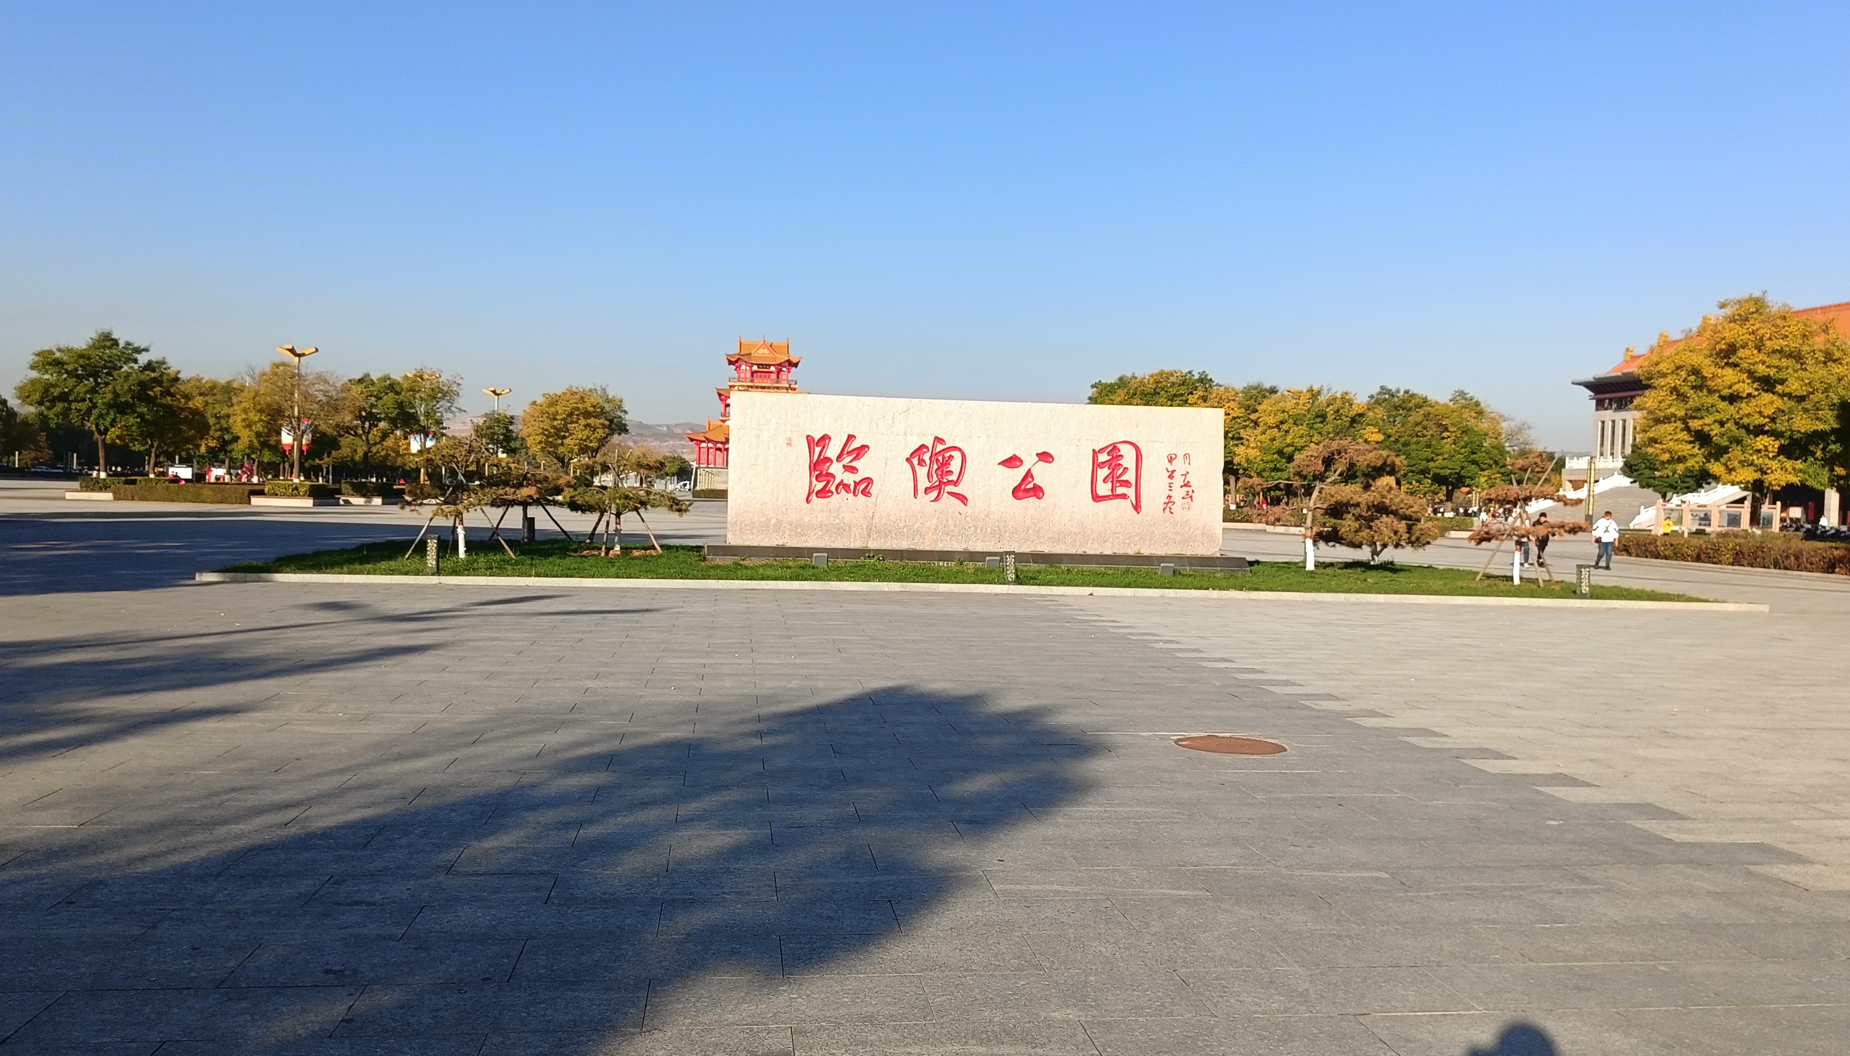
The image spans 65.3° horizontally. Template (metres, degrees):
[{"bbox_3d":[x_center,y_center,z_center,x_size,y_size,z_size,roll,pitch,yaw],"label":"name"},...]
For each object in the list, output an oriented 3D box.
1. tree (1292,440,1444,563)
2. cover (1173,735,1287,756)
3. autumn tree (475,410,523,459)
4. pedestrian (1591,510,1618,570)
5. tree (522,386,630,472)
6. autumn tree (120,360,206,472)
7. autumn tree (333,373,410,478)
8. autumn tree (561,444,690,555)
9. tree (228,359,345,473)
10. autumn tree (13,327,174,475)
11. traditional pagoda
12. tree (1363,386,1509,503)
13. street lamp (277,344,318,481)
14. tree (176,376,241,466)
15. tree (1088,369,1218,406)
[{"bbox_3d":[10.869,-0.628,35.464,3.733,3.115,3.300,2,1,0],"label":"tree"},{"bbox_3d":[2.075,1.485,9.773,0.768,0.040,0.768,2,1,0],"label":"cover"},{"bbox_3d":[-31.965,-5.634,108.000,3.900,6.360,3.900,1,1,-8],"label":"autumn tree"},{"bbox_3d":[19.935,0.345,42.280,0.700,1.695,0.500,2,1,21],"label":"pedestrian"},{"bbox_3d":[-27.421,-6.514,112.893,8.375,9.235,7.800,2,1,0],"label":"tree"},{"bbox_3d":[-50.665,-6.700,95.894,5.769,9.160,6.000,2,1,0],"label":"autumn tree"},{"bbox_3d":[-33.034,-5.557,86.000,4.900,7.410,5.000,1,1,-8],"label":"autumn tree"},{"bbox_3d":[-6.836,-0.708,32.972,2.942,2.450,2.800,2,1,0],"label":"autumn tree"},{"bbox_3d":[-34.193,-5.324,77.500,6.300,7.280,6.100,1,1,-8],"label":"tree"},{"bbox_3d":[-46.034,-6.530,80.000,8.600,8.810,8.200,1,1,-8],"label":"autumn tree"},{"bbox_3d":[-22.311,-14.913,198.000,20.500,22.330,20.000,1,1,-9],"label":"traditional pagoda"},{"bbox_3d":[31.166,-4.128,87.899,8.902,8.730,8.000,2,1,0],"label":"tree"},{"bbox_3d":[-38.205,-6.360,87.888,2.556,9.710,2.200,2,1,0],"label":"street lamp"},{"bbox_3d":[-47.148,-6.302,95.000,4.700,7.470,4.900,1,1,-8],"label":"tree"},{"bbox_3d":[13.251,-4.769,84.000,7.800,8.720,7.600,1,1,-8],"label":"tree"}]

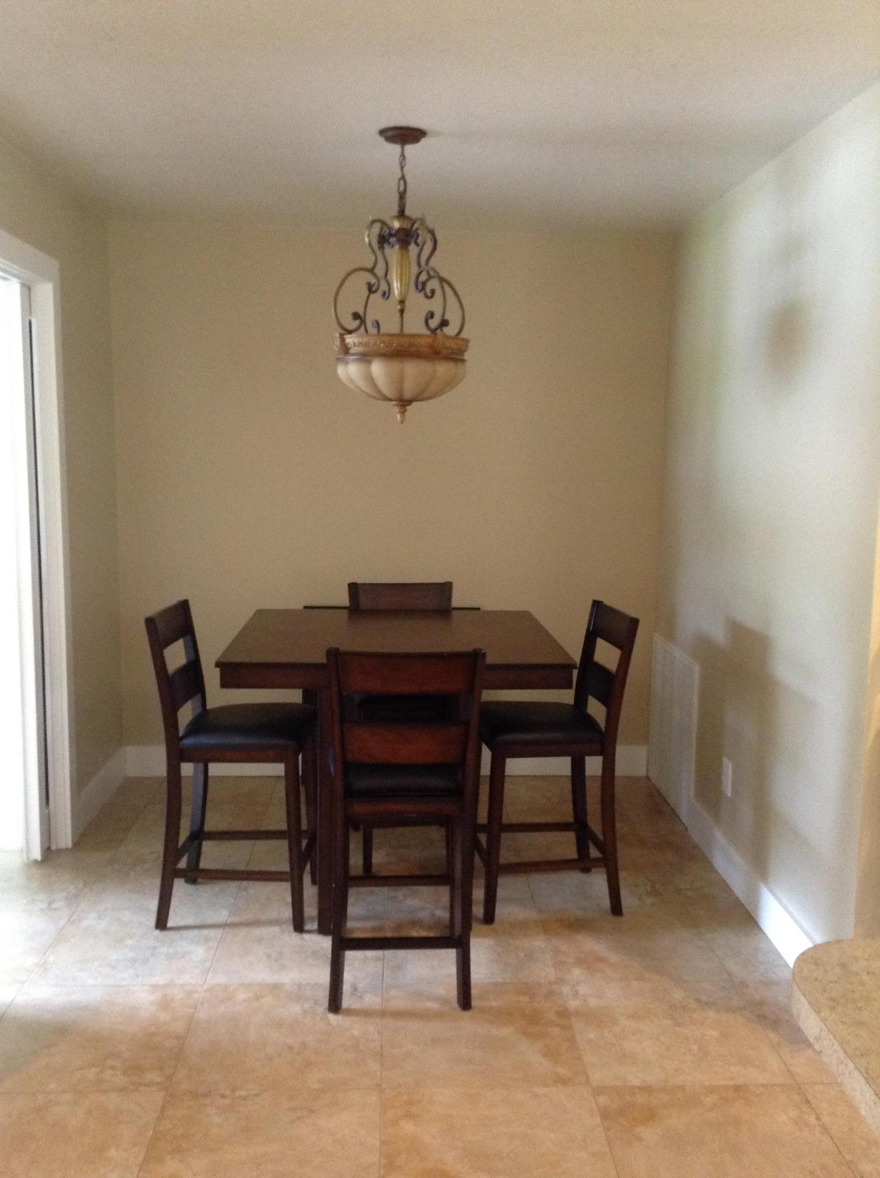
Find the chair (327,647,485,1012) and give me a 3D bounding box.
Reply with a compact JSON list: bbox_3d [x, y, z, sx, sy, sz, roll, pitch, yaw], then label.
[{"bbox_3d":[-0.107,0.624,3.221,0.415,1.000,0.490,0,8,-3],"label":"chair"}]

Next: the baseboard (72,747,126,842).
[{"bbox_3d":[-1.395,0.839,4.644,0.016,0.152,0.860,0,8,-3],"label":"baseboard"}]

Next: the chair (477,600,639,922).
[{"bbox_3d":[0.354,0.553,3.783,0.490,1.000,0.415,0,8,-7],"label":"chair"}]

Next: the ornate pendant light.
[{"bbox_3d":[-0.113,-0.920,3.349,0.410,0.845,0.410,0,8,-3],"label":"ornate pendant light"}]

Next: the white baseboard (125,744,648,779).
[{"bbox_3d":[-0.230,0.790,5.114,2.385,0.152,0.016,0,8,-3],"label":"white baseboard"}]

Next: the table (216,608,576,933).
[{"bbox_3d":[-0.147,0.601,3.704,1.010,0.914,1.010,0,8,-3],"label":"table"}]

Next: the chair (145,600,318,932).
[{"bbox_3d":[-0.650,0.555,3.669,0.490,1.000,0.415,1,8,1],"label":"chair"}]

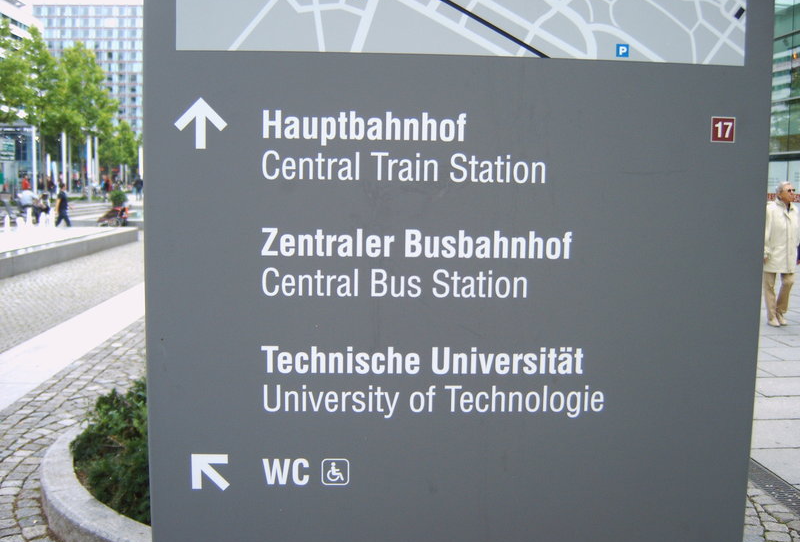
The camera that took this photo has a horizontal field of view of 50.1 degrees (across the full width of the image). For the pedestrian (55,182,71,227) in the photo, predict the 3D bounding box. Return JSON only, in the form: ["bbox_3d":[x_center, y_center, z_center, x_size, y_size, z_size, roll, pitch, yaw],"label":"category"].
[{"bbox_3d":[-10.854,-1.962,27.500,0.520,1.720,0.520,-1,6,-9],"label":"pedestrian"}]

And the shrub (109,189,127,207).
[{"bbox_3d":[-13.201,-3.359,40.000,0.840,0.880,0.840,0,5,0],"label":"shrub"}]

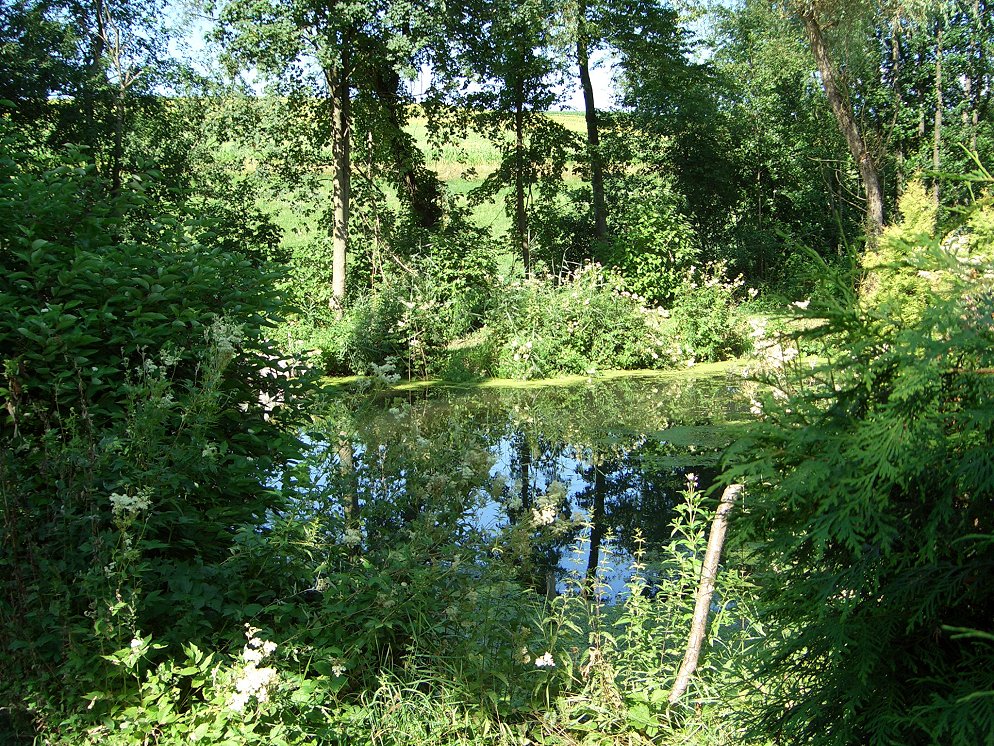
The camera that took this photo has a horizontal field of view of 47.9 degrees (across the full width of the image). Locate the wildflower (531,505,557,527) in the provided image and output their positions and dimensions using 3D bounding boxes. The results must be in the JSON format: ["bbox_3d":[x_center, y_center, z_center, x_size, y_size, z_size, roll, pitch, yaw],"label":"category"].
[{"bbox_3d":[0.195,0.585,4.600,0.099,0.084,0.084,0,10,0],"label":"wildflower"}]

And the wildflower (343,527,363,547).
[{"bbox_3d":[-0.606,0.686,4.700,0.084,0.078,0.071,0,10,0],"label":"wildflower"}]

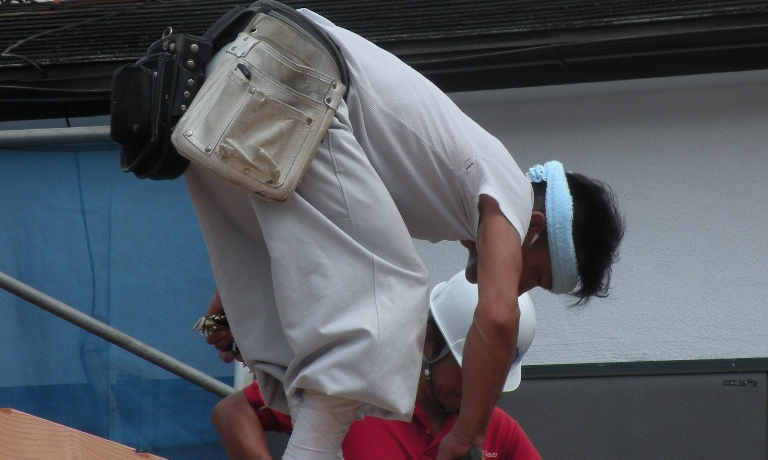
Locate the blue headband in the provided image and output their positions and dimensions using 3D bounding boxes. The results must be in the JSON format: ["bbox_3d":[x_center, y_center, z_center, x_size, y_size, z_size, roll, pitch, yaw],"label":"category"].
[{"bbox_3d":[0.280,-0.004,7.540,0.065,0.220,0.180,-6,3,3],"label":"blue headband"}]

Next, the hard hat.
[{"bbox_3d":[0.175,0.180,8.150,0.155,0.280,0.215,-35,-37,4],"label":"hard hat"}]

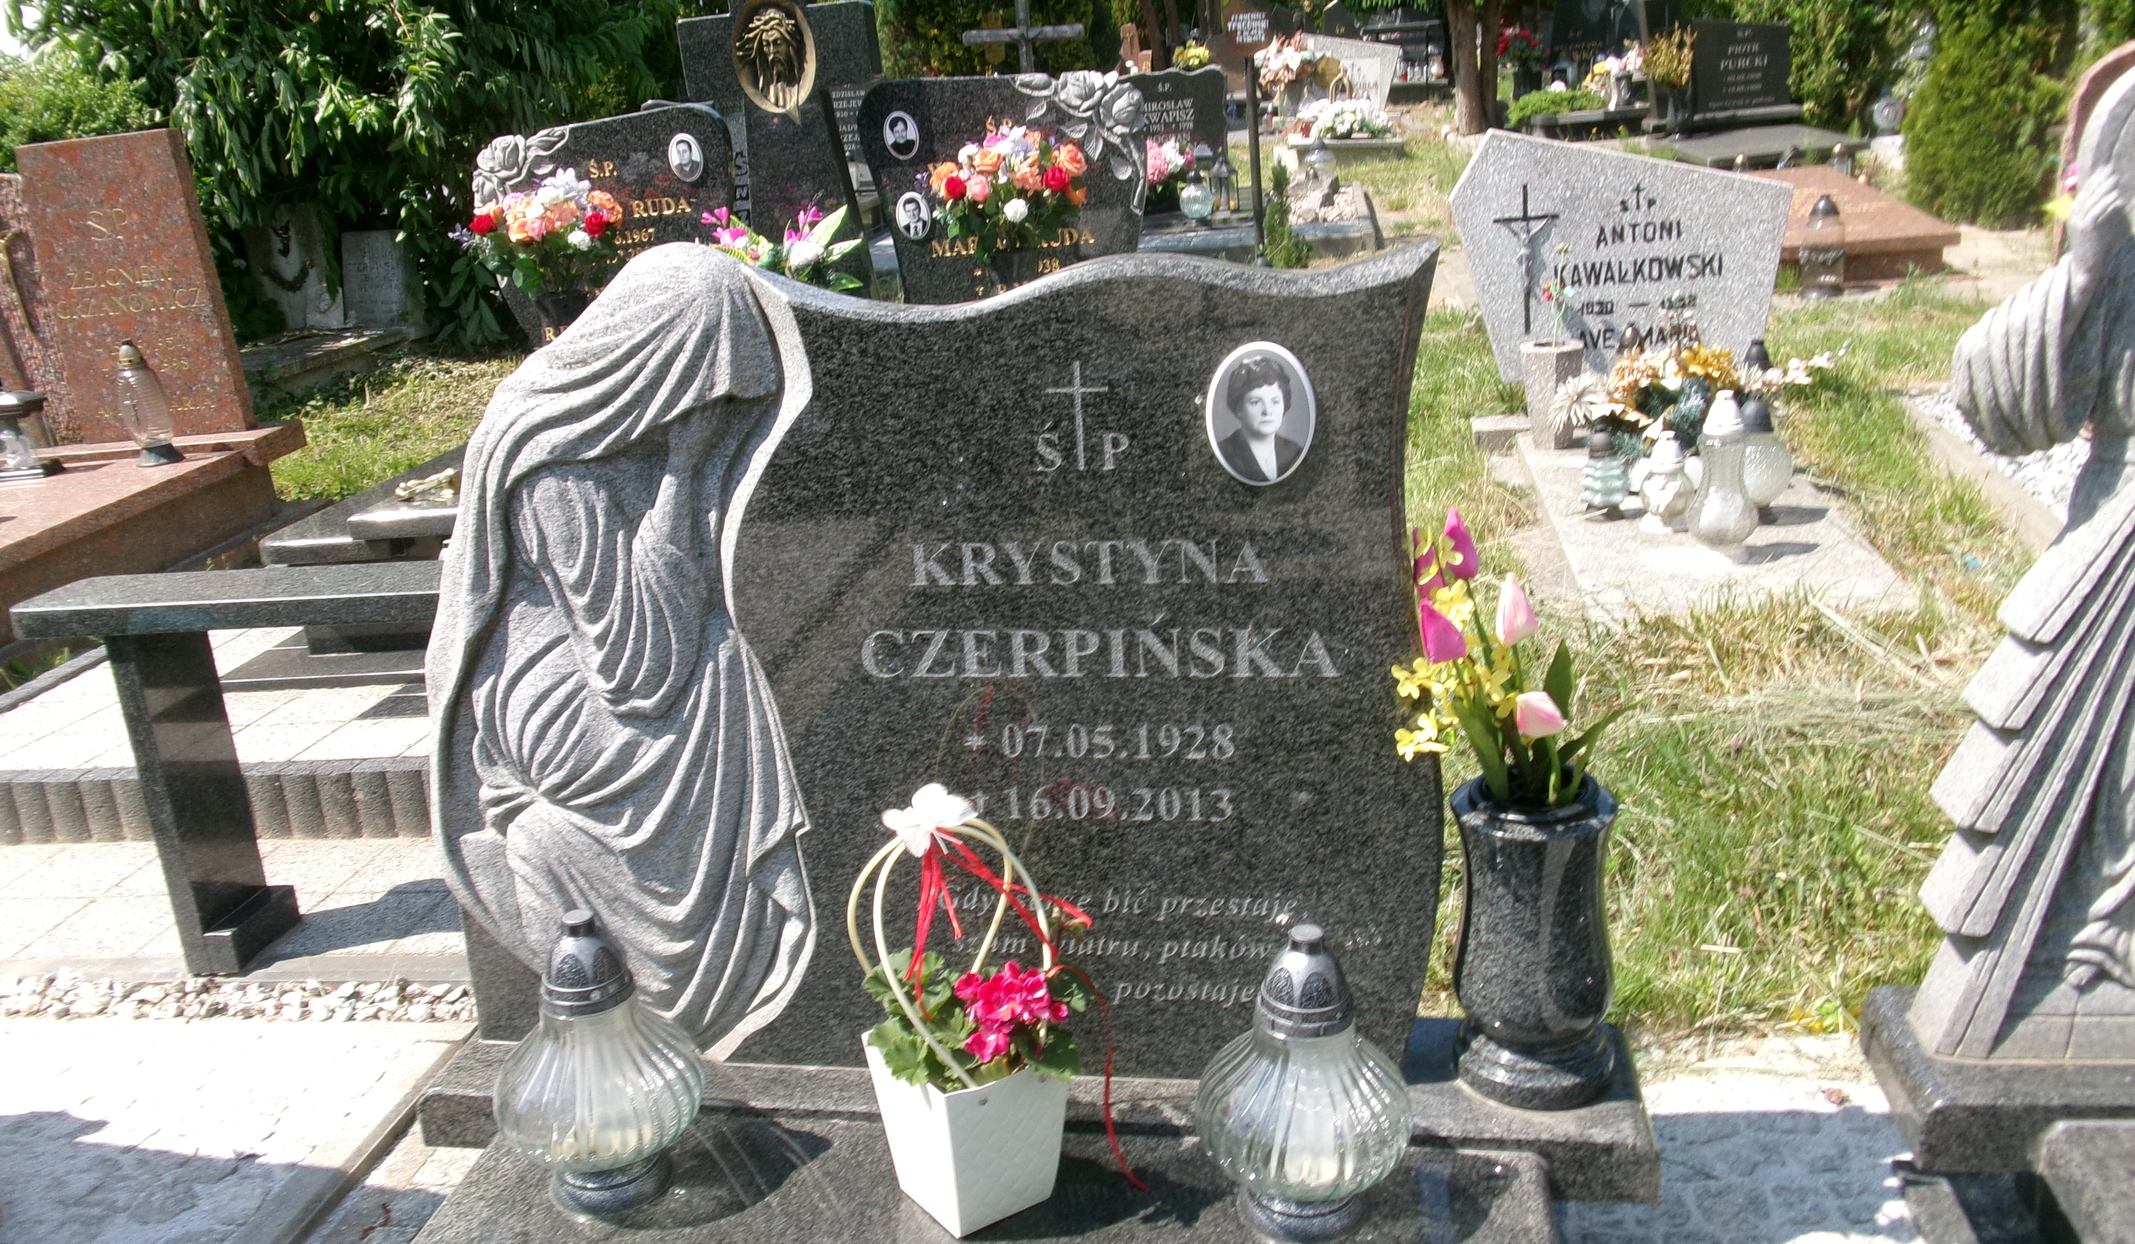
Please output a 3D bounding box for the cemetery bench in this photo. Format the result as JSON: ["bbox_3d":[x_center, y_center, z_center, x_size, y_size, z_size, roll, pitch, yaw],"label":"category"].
[{"bbox_3d":[-0.701,0.176,2.012,0.950,0.463,0.145,-1,18,10],"label":"cemetery bench"}]

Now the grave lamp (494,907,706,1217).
[{"bbox_3d":[-0.432,0.392,1.555,0.182,0.283,0.182,0,18,9],"label":"grave lamp"}]

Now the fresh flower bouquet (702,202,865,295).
[{"bbox_3d":[-0.626,-0.784,3.800,0.360,0.300,0.280,0,18,9],"label":"fresh flower bouquet"}]

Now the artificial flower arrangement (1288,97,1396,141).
[{"bbox_3d":[2.130,-3.887,13.264,0.740,0.295,0.400,-1,18,10],"label":"artificial flower arrangement"}]

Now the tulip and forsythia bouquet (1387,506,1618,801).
[{"bbox_3d":[0.392,0.035,1.538,0.195,0.245,0.160,0,18,9],"label":"tulip and forsythia bouquet"}]

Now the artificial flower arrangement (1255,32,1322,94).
[{"bbox_3d":[1.460,-3.715,11.500,0.430,0.400,0.360,0,18,9],"label":"artificial flower arrangement"}]

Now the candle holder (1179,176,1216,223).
[{"bbox_3d":[0.569,-1.881,7.656,0.148,0.187,0.148,-1,18,10],"label":"candle holder"}]

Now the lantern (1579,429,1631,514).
[{"bbox_3d":[1.121,-0.316,3.602,0.103,0.175,0.103,-1,18,10],"label":"lantern"}]

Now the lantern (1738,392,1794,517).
[{"bbox_3d":[1.505,-0.360,3.750,0.147,0.262,0.147,0,18,9],"label":"lantern"}]

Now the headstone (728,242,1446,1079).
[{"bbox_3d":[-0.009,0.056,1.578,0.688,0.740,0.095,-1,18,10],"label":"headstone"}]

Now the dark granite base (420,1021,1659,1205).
[{"bbox_3d":[-0.044,0.467,1.741,1.188,0.056,0.216,0,18,9],"label":"dark granite base"}]

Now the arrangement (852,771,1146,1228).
[{"bbox_3d":[-0.072,0.316,1.462,0.180,0.389,0.160,-13,20,-25],"label":"arrangement"}]

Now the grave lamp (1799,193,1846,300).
[{"bbox_3d":[2.797,-1.391,6.400,0.165,0.360,0.165,0,18,9],"label":"grave lamp"}]

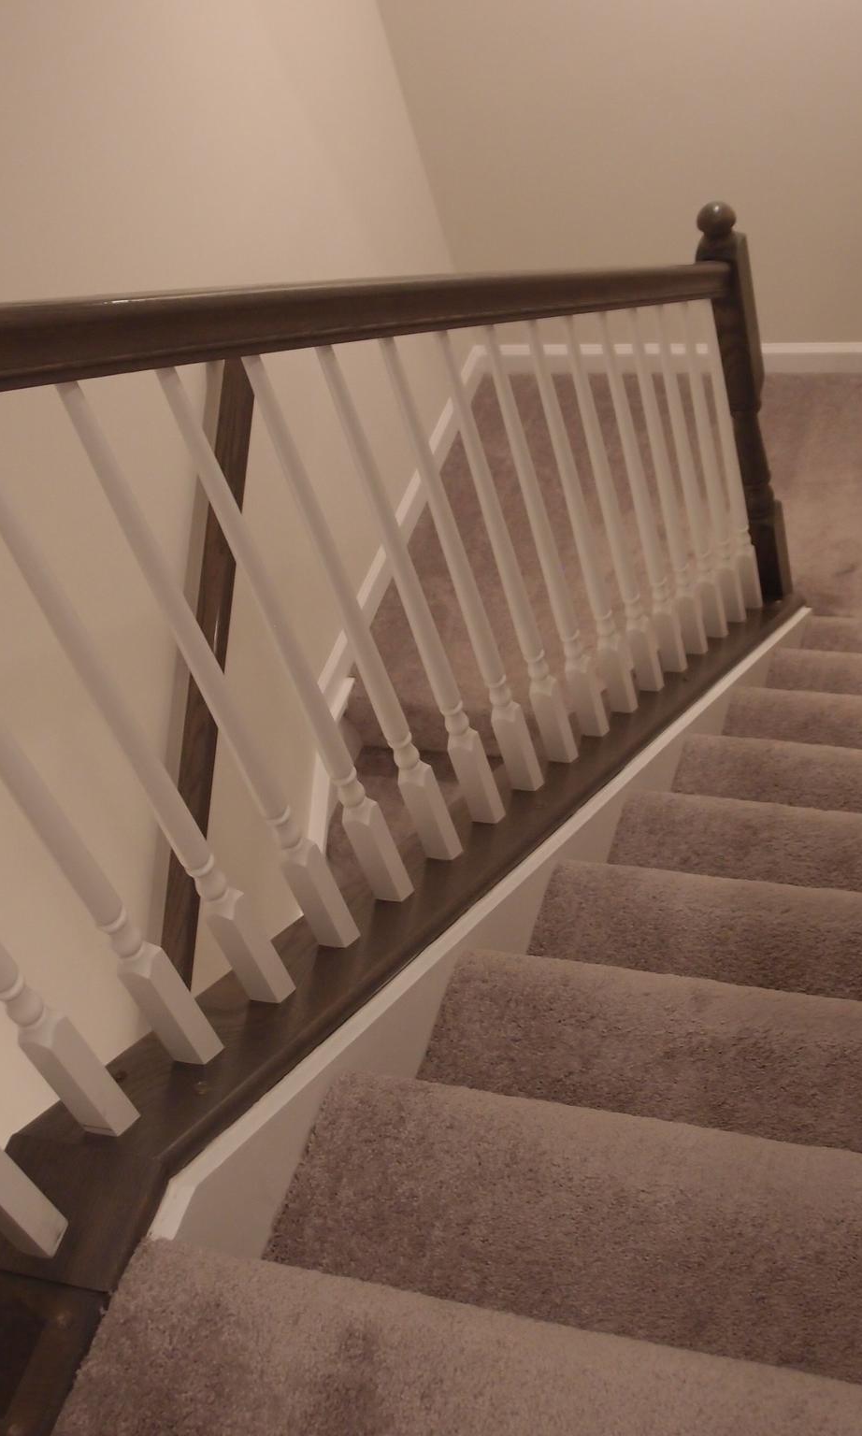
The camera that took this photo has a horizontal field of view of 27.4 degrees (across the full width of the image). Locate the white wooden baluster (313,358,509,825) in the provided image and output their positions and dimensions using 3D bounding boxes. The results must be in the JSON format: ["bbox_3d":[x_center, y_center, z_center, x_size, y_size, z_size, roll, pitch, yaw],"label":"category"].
[{"bbox_3d":[-0.015,-0.119,2.059,0.032,0.784,0.032,5,50,23],"label":"white wooden baluster"}]

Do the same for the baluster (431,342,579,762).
[{"bbox_3d":[0.103,-0.193,2.325,0.032,0.784,0.032,5,50,23],"label":"baluster"}]

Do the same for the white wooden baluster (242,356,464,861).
[{"bbox_3d":[-0.070,-0.080,1.875,0.032,0.764,0.032,5,51,23],"label":"white wooden baluster"}]

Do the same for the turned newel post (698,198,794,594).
[{"bbox_3d":[0.602,-0.559,3.390,0.081,0.957,0.081,5,51,23],"label":"turned newel post"}]

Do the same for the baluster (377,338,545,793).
[{"bbox_3d":[0.044,-0.156,2.192,0.032,0.784,0.032,5,50,23],"label":"baluster"}]

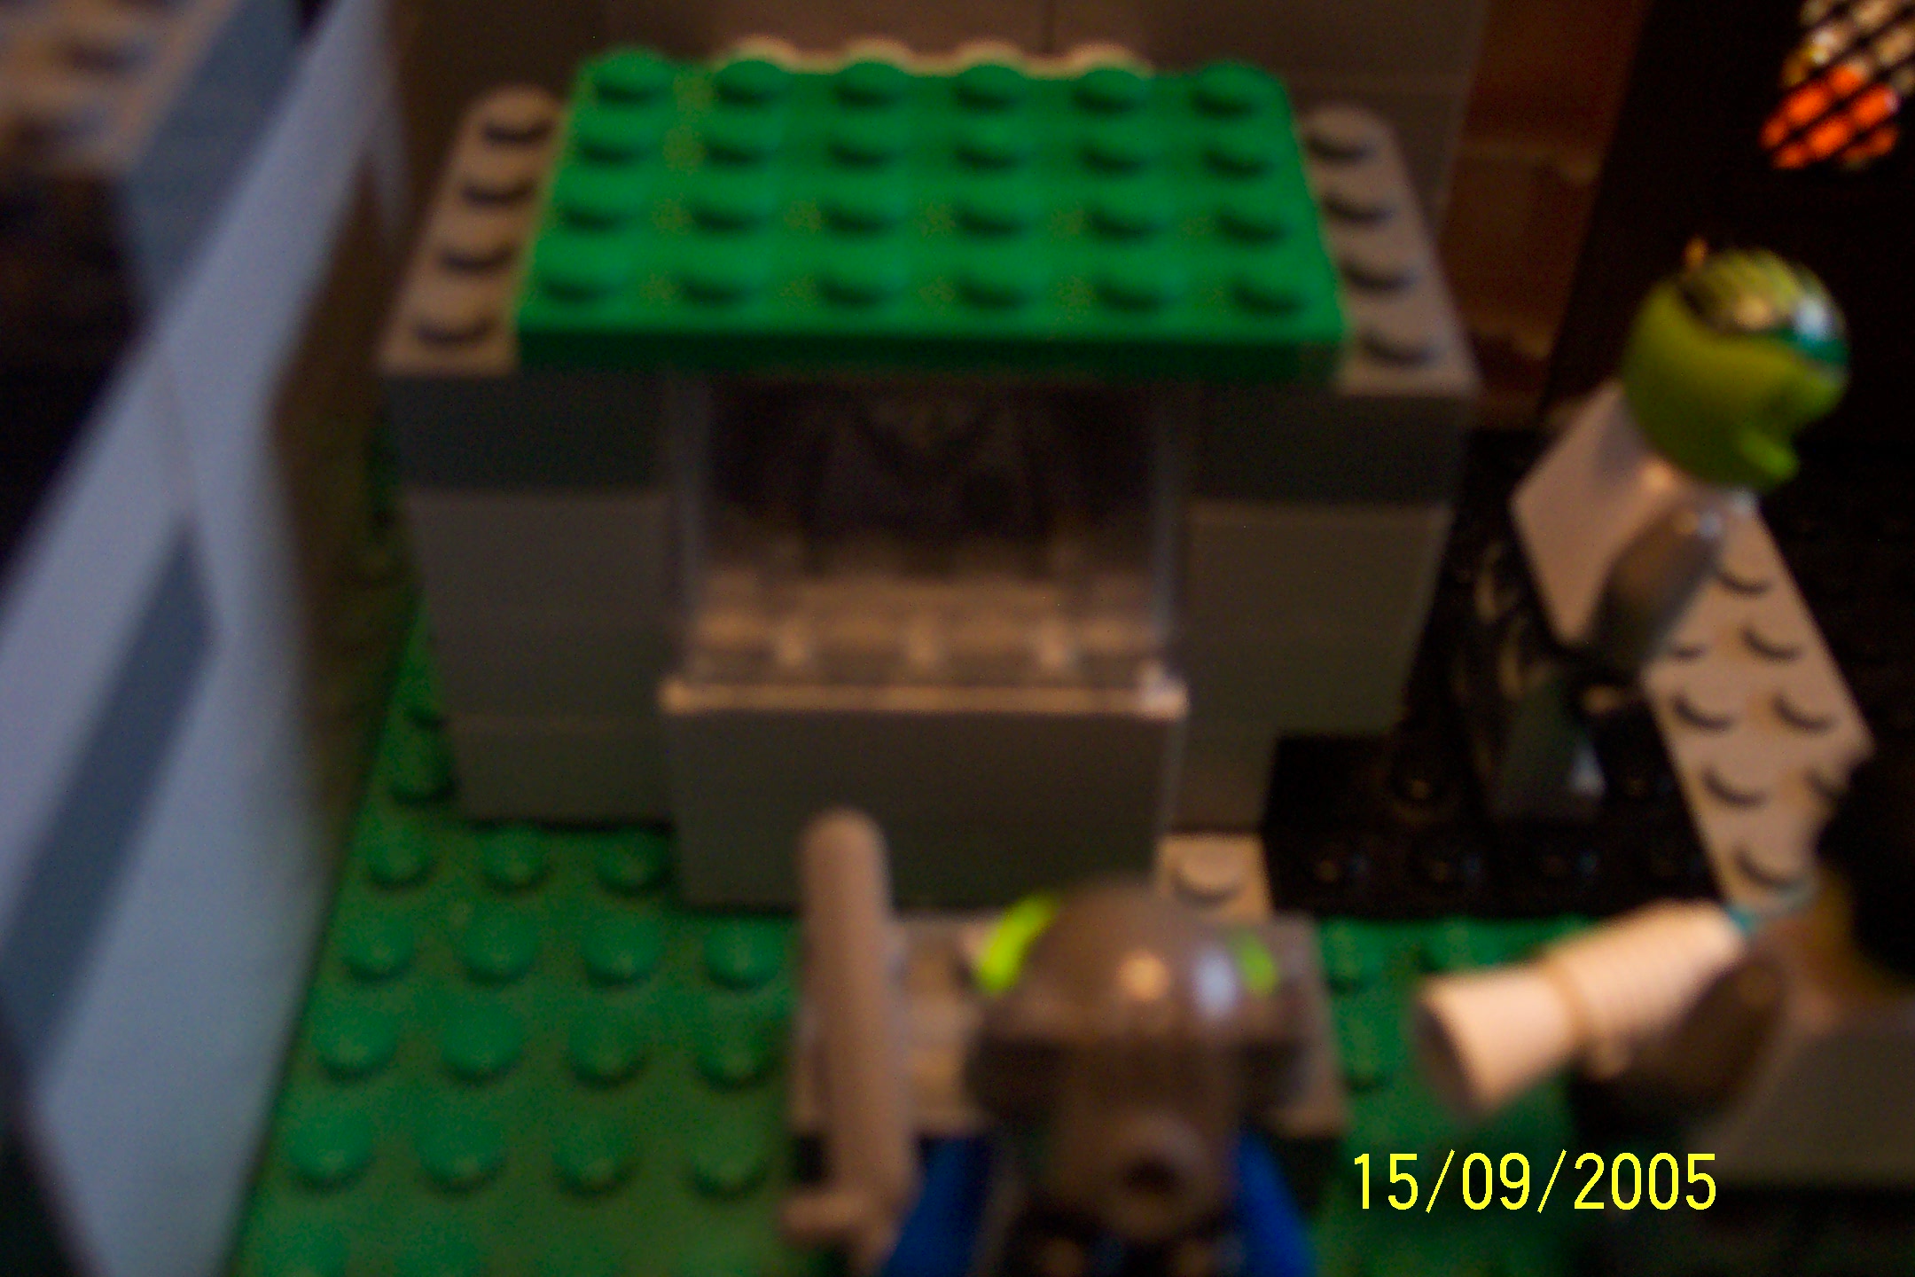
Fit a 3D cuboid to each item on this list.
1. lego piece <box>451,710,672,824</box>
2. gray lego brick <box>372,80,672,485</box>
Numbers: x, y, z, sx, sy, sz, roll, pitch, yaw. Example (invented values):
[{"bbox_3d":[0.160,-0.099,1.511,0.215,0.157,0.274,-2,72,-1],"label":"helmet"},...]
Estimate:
[{"bbox_3d":[-0.027,0.001,0.150,0.016,0.010,0.025,0,42,-1],"label":"lego piece"},{"bbox_3d":[-0.026,-0.023,0.133,0.016,0.011,0.032,0,42,-1],"label":"gray lego brick"}]

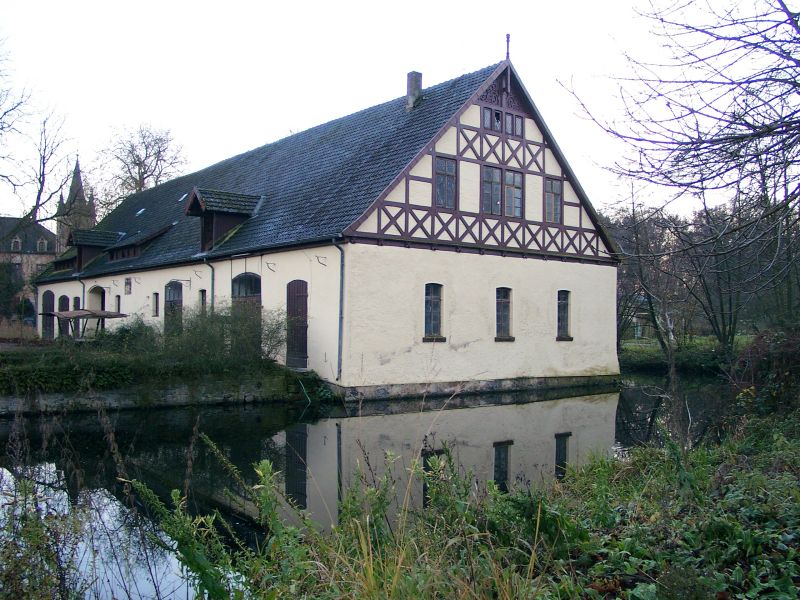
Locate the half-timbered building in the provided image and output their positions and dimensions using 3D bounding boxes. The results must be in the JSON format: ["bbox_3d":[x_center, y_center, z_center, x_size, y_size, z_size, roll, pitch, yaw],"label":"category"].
[{"bbox_3d":[-7.692,-2.343,43.455,14.738,12.221,37.190,2,-3,-39],"label":"half-timbered building"}]

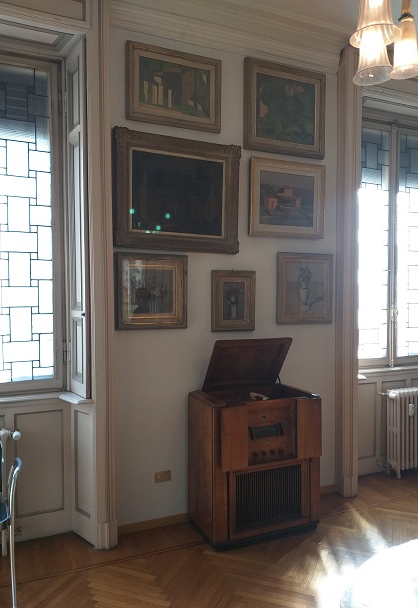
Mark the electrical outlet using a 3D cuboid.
[{"bbox_3d":[-0.303,1.156,3.049,0.113,0.068,0.012,-1,2,-22],"label":"electrical outlet"}]

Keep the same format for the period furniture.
[{"bbox_3d":[0.314,0.867,3.072,0.800,1.264,0.429,-1,2,-22],"label":"period furniture"}]

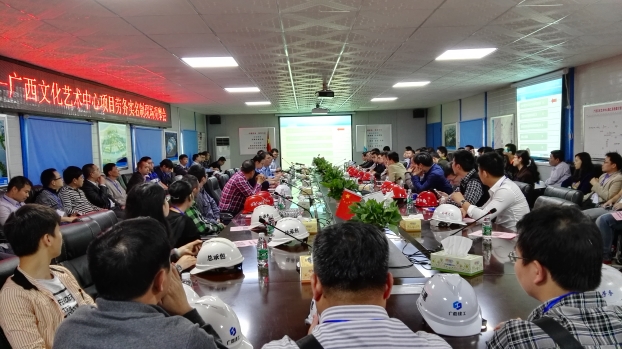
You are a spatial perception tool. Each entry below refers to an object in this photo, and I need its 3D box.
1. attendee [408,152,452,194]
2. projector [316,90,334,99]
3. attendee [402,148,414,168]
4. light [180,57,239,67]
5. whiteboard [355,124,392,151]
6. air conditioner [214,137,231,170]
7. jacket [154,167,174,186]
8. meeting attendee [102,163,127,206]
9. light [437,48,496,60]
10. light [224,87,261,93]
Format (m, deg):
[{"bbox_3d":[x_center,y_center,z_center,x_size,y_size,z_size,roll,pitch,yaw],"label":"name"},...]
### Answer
[{"bbox_3d":[1.417,0.368,5.918,0.800,1.285,0.520,-1,4,11],"label":"attendee"},{"bbox_3d":[0.271,-1.444,8.327,0.300,0.120,0.360,-2,4,-1],"label":"projector"},{"bbox_3d":[2.266,-0.011,11.252,0.750,1.200,0.520,-3,4,-16],"label":"attendee"},{"bbox_3d":[-1.233,-1.401,5.746,0.600,0.050,0.600,-2,4,-1],"label":"light"},{"bbox_3d":[2.113,-1.198,15.406,1.200,0.900,0.030,-2,4,-1],"label":"whiteboard"},{"bbox_3d":[-2.869,-0.306,15.077,0.500,1.780,0.360,-2,4,-3],"label":"air conditioner"},{"bbox_3d":[-2.879,0.156,9.089,0.420,0.640,0.500,0,4,24],"label":"jacket"},{"bbox_3d":[-2.770,0.446,6.972,0.800,1.240,0.500,-2,4,-5],"label":"meeting attendee"},{"bbox_3d":[1.939,-1.513,5.789,0.600,0.050,0.600,-2,4,-1],"label":"light"},{"bbox_3d":[-1.279,-1.607,8.744,0.600,0.050,0.600,-2,4,-1],"label":"light"}]

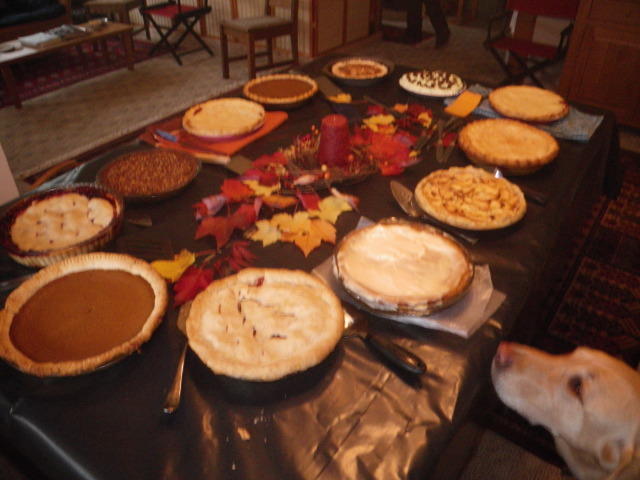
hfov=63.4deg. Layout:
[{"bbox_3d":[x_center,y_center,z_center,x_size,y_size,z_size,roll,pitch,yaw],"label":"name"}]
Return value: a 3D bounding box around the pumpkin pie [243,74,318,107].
[{"bbox_3d":[-0.132,-0.502,1.756,0.249,0.048,0.249,2,36,0],"label":"pumpkin pie"}]

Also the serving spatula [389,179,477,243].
[{"bbox_3d":[0.258,-0.072,1.189,0.070,0.030,0.292,-14,39,-21],"label":"serving spatula"}]

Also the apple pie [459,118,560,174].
[{"bbox_3d":[0.518,-0.260,1.437,0.265,0.060,0.265,2,36,0],"label":"apple pie"}]

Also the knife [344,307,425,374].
[{"bbox_3d":[0.068,0.145,0.863,0.265,0.045,0.060,29,43,32],"label":"knife"}]

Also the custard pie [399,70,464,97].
[{"bbox_3d":[0.398,-0.560,1.859,0.237,0.050,0.237,2,36,0],"label":"custard pie"}]

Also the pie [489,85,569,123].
[{"bbox_3d":[0.677,-0.439,1.696,0.250,0.048,0.250,2,36,0],"label":"pie"}]

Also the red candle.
[{"bbox_3d":[0.040,-0.261,1.352,0.074,0.115,0.074,2,36,0],"label":"red candle"}]

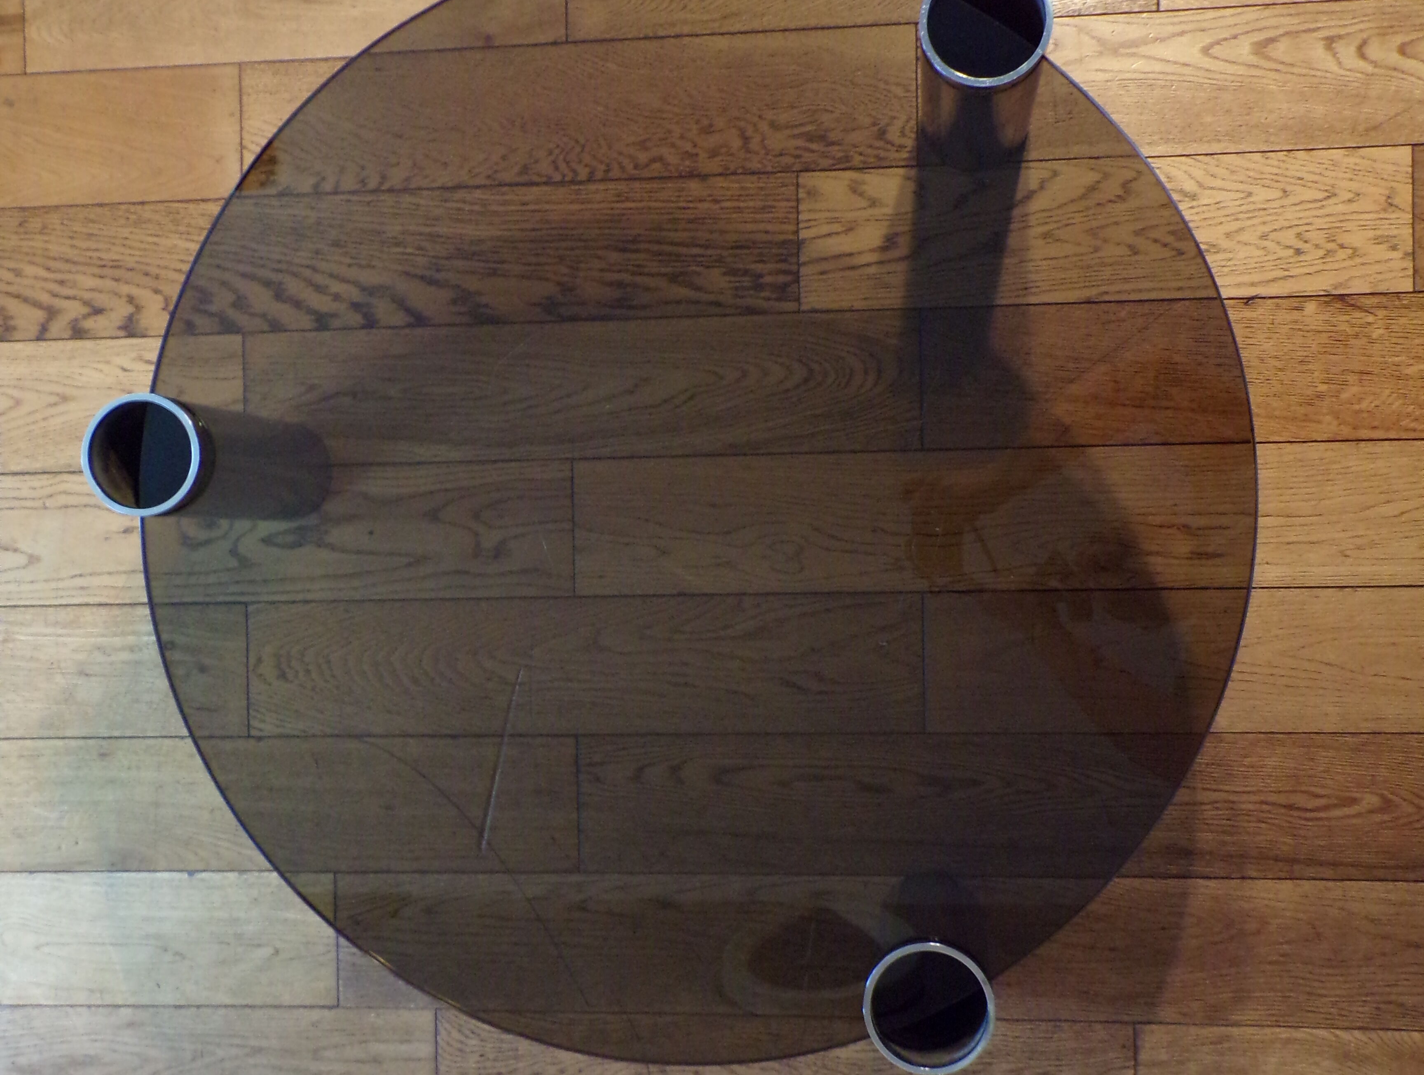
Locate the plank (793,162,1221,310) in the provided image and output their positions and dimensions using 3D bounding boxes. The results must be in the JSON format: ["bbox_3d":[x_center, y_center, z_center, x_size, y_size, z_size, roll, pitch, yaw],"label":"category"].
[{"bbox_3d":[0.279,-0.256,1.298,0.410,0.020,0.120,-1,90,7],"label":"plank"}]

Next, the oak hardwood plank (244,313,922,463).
[{"bbox_3d":[-0.119,-0.130,1.349,0.600,0.017,0.120,-1,90,7],"label":"oak hardwood plank"}]

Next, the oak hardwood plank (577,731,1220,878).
[{"bbox_3d":[0.192,0.226,1.308,0.620,0.020,0.119,-1,90,7],"label":"oak hardwood plank"}]

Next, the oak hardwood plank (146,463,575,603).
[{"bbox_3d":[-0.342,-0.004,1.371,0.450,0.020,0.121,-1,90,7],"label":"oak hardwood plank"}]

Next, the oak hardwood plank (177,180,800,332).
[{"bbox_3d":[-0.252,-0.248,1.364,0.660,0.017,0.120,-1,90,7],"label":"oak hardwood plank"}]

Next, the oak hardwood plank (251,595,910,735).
[{"bbox_3d":[-0.117,0.113,1.349,0.600,0.017,0.120,-1,90,7],"label":"oak hardwood plank"}]

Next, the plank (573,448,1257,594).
[{"bbox_3d":[0.200,-0.014,1.308,0.640,0.020,0.121,-1,90,7],"label":"plank"}]

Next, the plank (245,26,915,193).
[{"bbox_3d":[-0.122,-0.369,1.345,0.597,0.020,0.121,-1,90,7],"label":"plank"}]

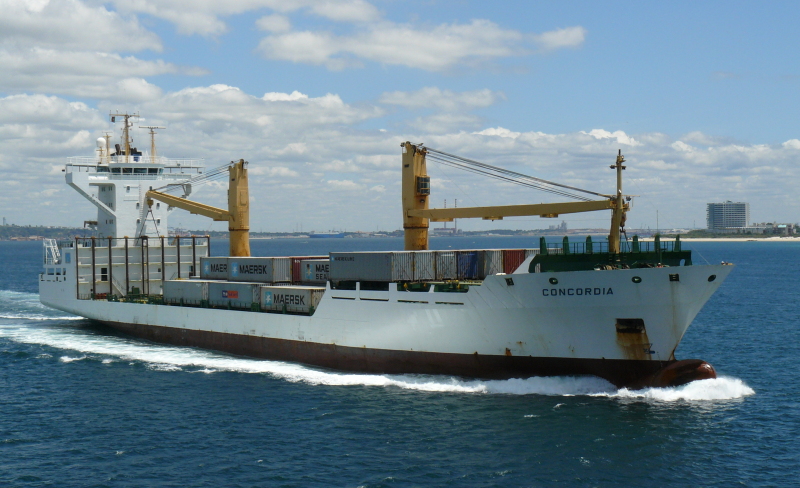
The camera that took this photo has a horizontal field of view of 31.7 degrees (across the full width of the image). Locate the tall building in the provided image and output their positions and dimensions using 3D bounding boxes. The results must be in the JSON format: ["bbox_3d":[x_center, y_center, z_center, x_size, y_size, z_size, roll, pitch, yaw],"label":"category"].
[{"bbox_3d":[478.110,-40.377,2055.000,60.000,44.500,21.000,0,0,22],"label":"tall building"}]

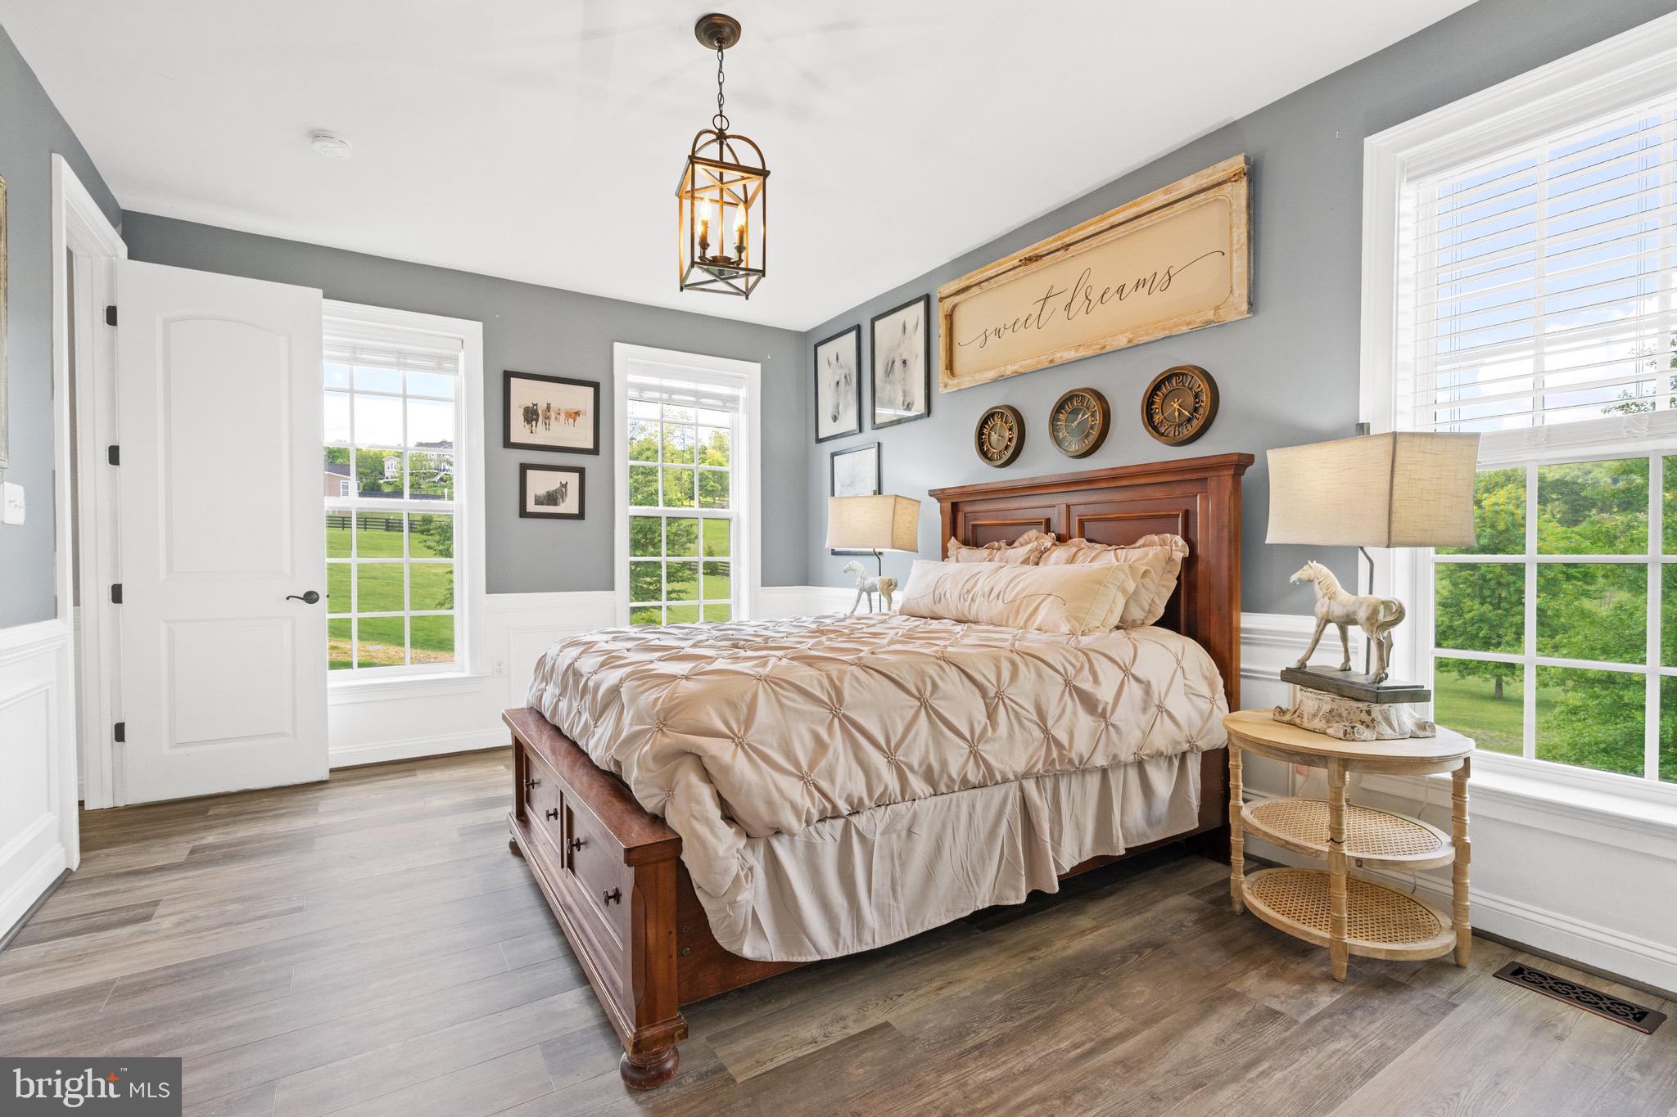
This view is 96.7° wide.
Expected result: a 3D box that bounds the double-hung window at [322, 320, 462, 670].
[{"bbox_3d":[-2.501,-0.298,4.047,0.880,1.920,0.120,0,0,-33],"label":"double-hung window"}]

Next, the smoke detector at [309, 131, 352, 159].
[{"bbox_3d":[-1.961,-1.599,2.885,0.142,0.043,0.142,0,0,-33],"label":"smoke detector"}]

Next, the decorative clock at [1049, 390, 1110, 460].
[{"bbox_3d":[1.097,-0.608,3.382,0.055,0.303,0.303,0,1,-33],"label":"decorative clock"}]

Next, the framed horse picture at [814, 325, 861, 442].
[{"bbox_3d":[-0.001,-1.171,5.111,0.030,0.700,0.555,0,1,-33],"label":"framed horse picture"}]

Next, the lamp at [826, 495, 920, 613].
[{"bbox_3d":[0.184,0.052,4.243,0.445,0.880,0.275,0,0,36],"label":"lamp"}]

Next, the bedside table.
[{"bbox_3d":[1.465,0.800,2.172,0.600,0.602,0.600,0,0,0],"label":"bedside table"}]

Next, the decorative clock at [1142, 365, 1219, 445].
[{"bbox_3d":[1.349,-0.603,2.949,0.056,0.304,0.304,0,0,-33],"label":"decorative clock"}]

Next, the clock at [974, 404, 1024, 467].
[{"bbox_3d":[0.826,-0.619,3.804,0.055,0.306,0.306,0,1,-33],"label":"clock"}]

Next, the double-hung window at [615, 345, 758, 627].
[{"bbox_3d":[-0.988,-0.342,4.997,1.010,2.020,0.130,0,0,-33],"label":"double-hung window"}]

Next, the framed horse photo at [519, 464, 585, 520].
[{"bbox_3d":[-1.723,-0.397,4.502,0.375,0.325,0.025,0,1,-33],"label":"framed horse photo"}]

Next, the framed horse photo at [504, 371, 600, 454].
[{"bbox_3d":[-1.711,-0.862,4.474,0.550,0.450,0.028,0,0,-33],"label":"framed horse photo"}]

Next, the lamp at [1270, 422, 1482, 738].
[{"bbox_3d":[1.510,0.069,2.148,0.265,0.861,0.430,0,0,-11],"label":"lamp"}]

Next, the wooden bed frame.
[{"bbox_3d":[0.084,0.369,2.788,2.255,1.460,1.700,0,1,-33],"label":"wooden bed frame"}]

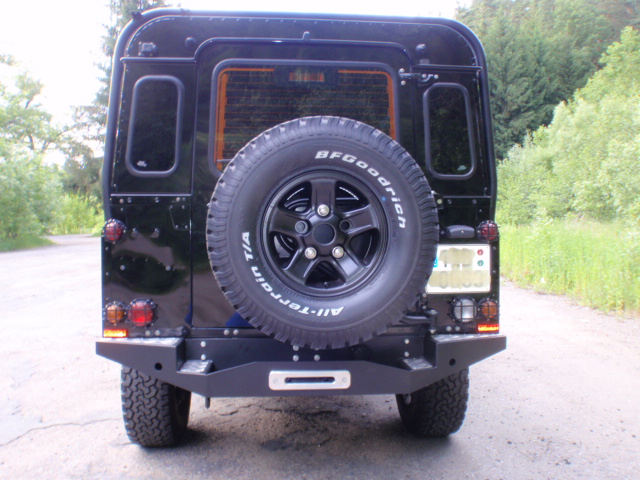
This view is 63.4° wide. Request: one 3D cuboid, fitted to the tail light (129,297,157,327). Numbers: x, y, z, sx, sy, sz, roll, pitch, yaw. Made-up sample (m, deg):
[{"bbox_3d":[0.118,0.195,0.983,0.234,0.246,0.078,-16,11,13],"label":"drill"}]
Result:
[{"bbox_3d":[-0.708,0.289,2.065,0.109,0.112,0.060,0,2,-4],"label":"tail light"}]

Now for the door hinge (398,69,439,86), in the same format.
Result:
[{"bbox_3d":[0.415,-0.681,2.165,0.166,0.076,0.035,0,-8,-5],"label":"door hinge"}]

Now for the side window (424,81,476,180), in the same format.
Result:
[{"bbox_3d":[0.551,-0.464,2.190,0.226,0.427,0.030,0,-8,-4],"label":"side window"}]

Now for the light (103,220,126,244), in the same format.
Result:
[{"bbox_3d":[-0.809,-0.036,2.045,0.087,0.097,0.060,0,2,-4],"label":"light"}]

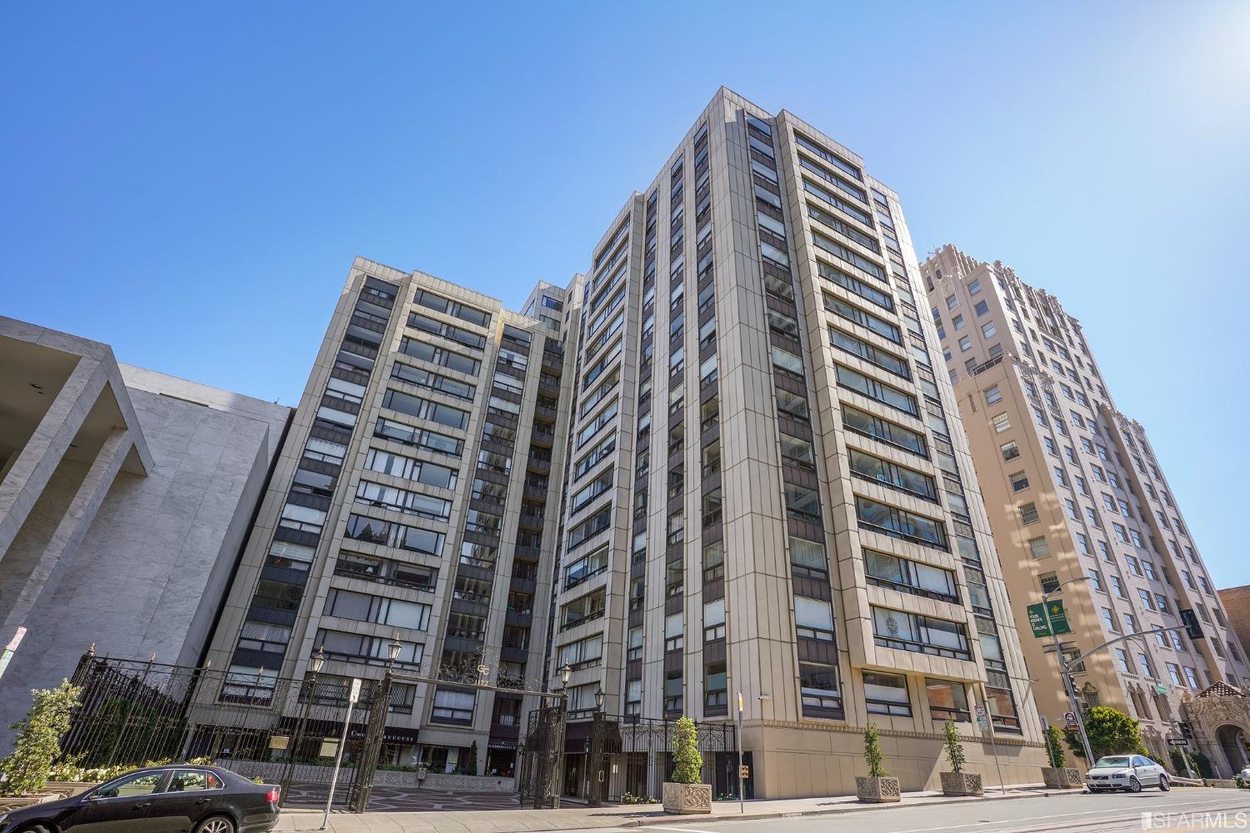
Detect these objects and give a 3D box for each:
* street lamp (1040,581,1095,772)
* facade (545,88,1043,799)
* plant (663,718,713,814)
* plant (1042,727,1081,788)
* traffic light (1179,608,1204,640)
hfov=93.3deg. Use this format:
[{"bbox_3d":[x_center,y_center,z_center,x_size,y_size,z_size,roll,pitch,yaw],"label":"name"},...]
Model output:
[{"bbox_3d":[23.591,13.056,29.627,0.350,9.500,2.750,18,-33,-24],"label":"street lamp"},{"bbox_3d":[7.457,3.198,47.436,20.400,46.000,31.000,18,-33,-24],"label":"facade"},{"bbox_3d":[2.032,11.325,19.288,1.140,2.680,1.100,18,-33,-24],"label":"plant"},{"bbox_3d":[19.993,15.809,27.561,1.130,2.573,1.100,18,-33,-24],"label":"plant"},{"bbox_3d":[26.071,9.519,27.051,0.360,1.240,0.520,18,-33,-24],"label":"traffic light"}]

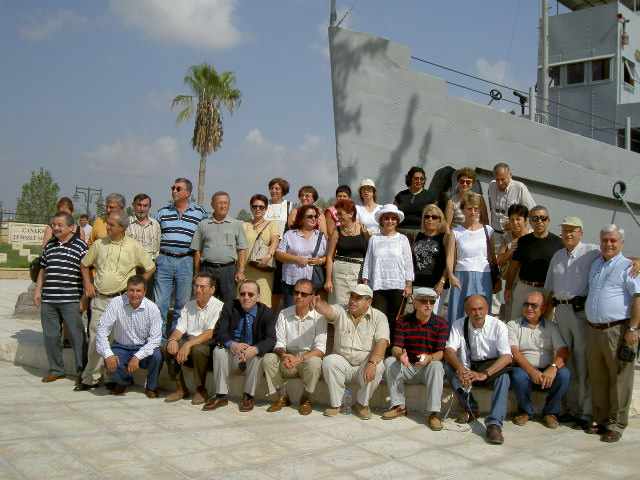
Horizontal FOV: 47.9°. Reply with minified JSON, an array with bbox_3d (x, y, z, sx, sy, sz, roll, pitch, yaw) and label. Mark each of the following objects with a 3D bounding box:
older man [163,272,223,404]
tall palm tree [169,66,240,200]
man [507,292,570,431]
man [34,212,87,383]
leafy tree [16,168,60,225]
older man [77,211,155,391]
[{"bbox_3d":[-1.223,0.898,6.886,0.520,1.156,0.750,2,1,14],"label":"older man"},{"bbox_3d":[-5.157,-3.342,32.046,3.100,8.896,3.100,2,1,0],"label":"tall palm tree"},{"bbox_3d":[1.936,1.020,6.386,0.560,1.093,0.780,2,1,12],"label":"man"},{"bbox_3d":[-2.653,0.570,7.400,0.500,1.700,0.380,1,1,14],"label":"man"},{"bbox_3d":[-11.753,-1.269,30.000,1.850,3.400,1.850,1,1,0],"label":"leafy tree"},{"bbox_3d":[-2.009,0.579,7.050,0.700,1.720,0.430,1,1,6],"label":"older man"}]

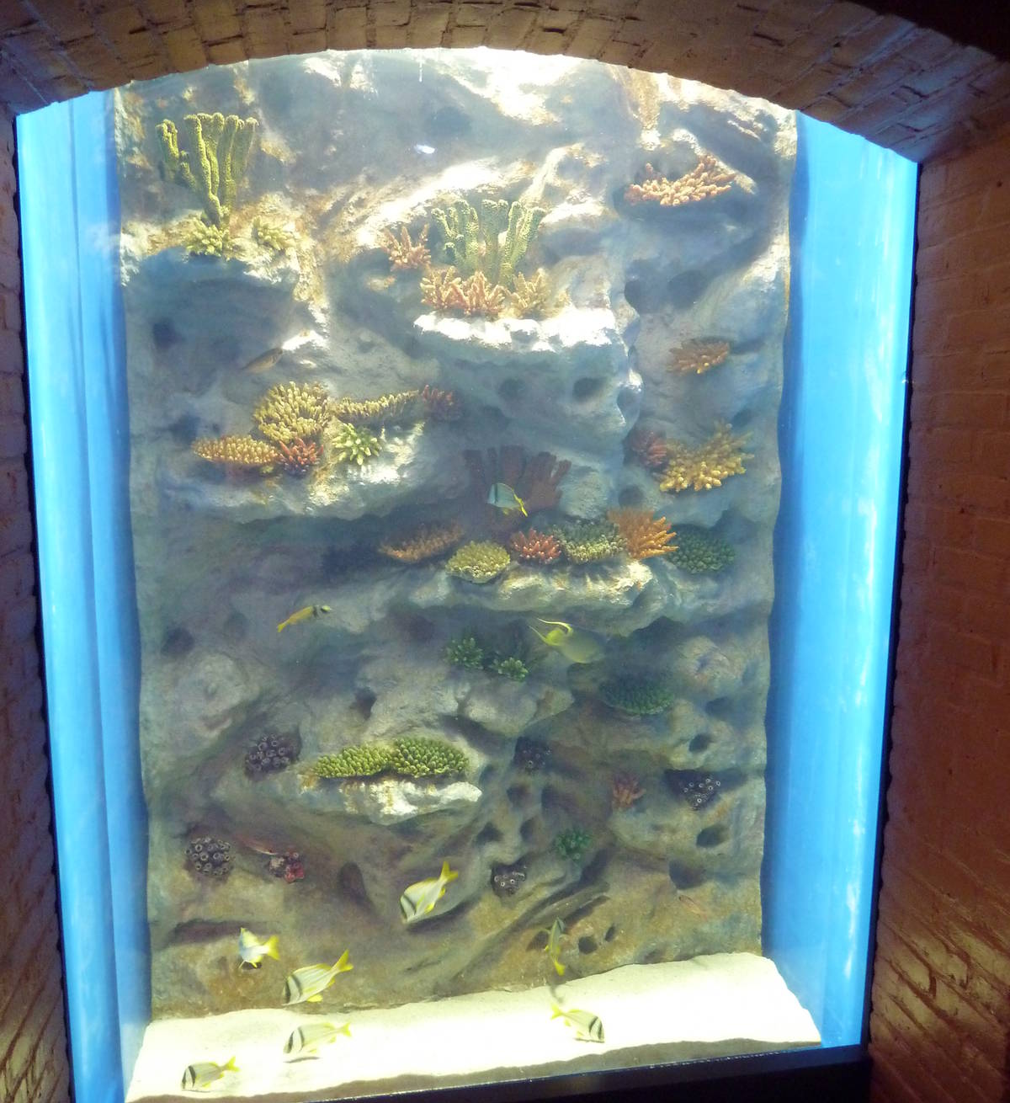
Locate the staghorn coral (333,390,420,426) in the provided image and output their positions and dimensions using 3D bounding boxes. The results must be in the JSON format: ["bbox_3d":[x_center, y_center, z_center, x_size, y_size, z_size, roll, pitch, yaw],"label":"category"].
[{"bbox_3d":[-0.262,-0.288,1.958,0.176,0.069,0.110,-1,8,-9],"label":"staghorn coral"}]

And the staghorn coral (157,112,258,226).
[{"bbox_3d":[-0.576,-0.740,1.893,0.182,0.200,0.110,-1,8,-9],"label":"staghorn coral"}]

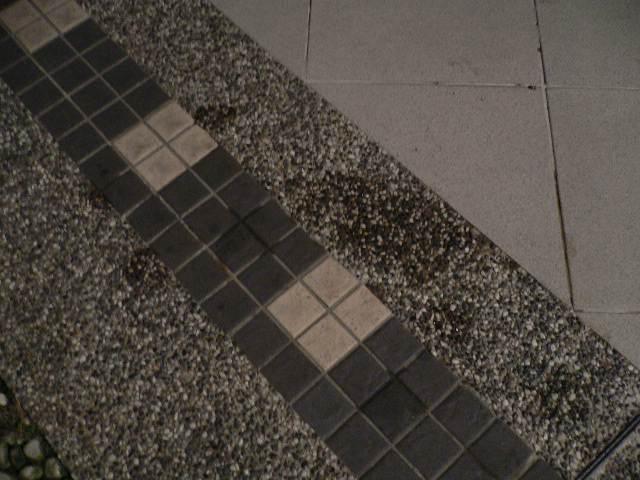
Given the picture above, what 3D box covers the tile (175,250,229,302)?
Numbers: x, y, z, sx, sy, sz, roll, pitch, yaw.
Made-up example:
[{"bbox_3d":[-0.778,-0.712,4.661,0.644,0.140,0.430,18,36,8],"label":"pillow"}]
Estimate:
[{"bbox_3d":[-0.253,0.080,1.415,0.089,0.010,0.089,-39,69,-17],"label":"tile"}]

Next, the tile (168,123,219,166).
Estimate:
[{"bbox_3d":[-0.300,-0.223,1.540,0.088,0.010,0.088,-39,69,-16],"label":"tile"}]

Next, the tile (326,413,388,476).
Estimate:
[{"bbox_3d":[0.073,0.396,1.244,0.089,0.010,0.089,-39,69,-17],"label":"tile"}]

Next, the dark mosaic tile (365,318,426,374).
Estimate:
[{"bbox_3d":[0.156,0.220,1.355,0.089,0.010,0.089,-39,69,-17],"label":"dark mosaic tile"}]

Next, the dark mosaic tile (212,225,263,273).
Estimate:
[{"bbox_3d":[-0.181,0.021,1.443,0.089,0.010,0.089,-39,69,-17],"label":"dark mosaic tile"}]

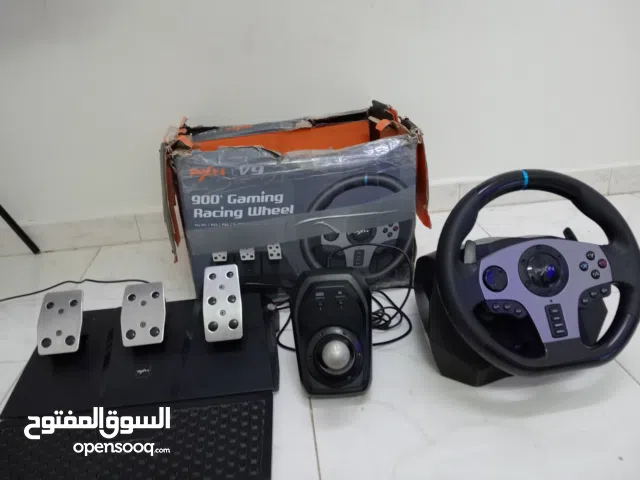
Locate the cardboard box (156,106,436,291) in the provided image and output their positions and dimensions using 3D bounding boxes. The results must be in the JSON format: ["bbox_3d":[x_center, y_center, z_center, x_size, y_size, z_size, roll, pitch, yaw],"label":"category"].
[{"bbox_3d":[-0.049,-0.081,1.083,0.445,0.310,0.272,-6,26,-5],"label":"cardboard box"}]

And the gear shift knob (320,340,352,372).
[{"bbox_3d":[0.023,0.162,0.720,0.040,0.040,0.040,-6,26,-5],"label":"gear shift knob"}]

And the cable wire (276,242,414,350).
[{"bbox_3d":[0.039,0.093,0.928,0.250,0.120,0.170,-6,26,-5],"label":"cable wire"}]

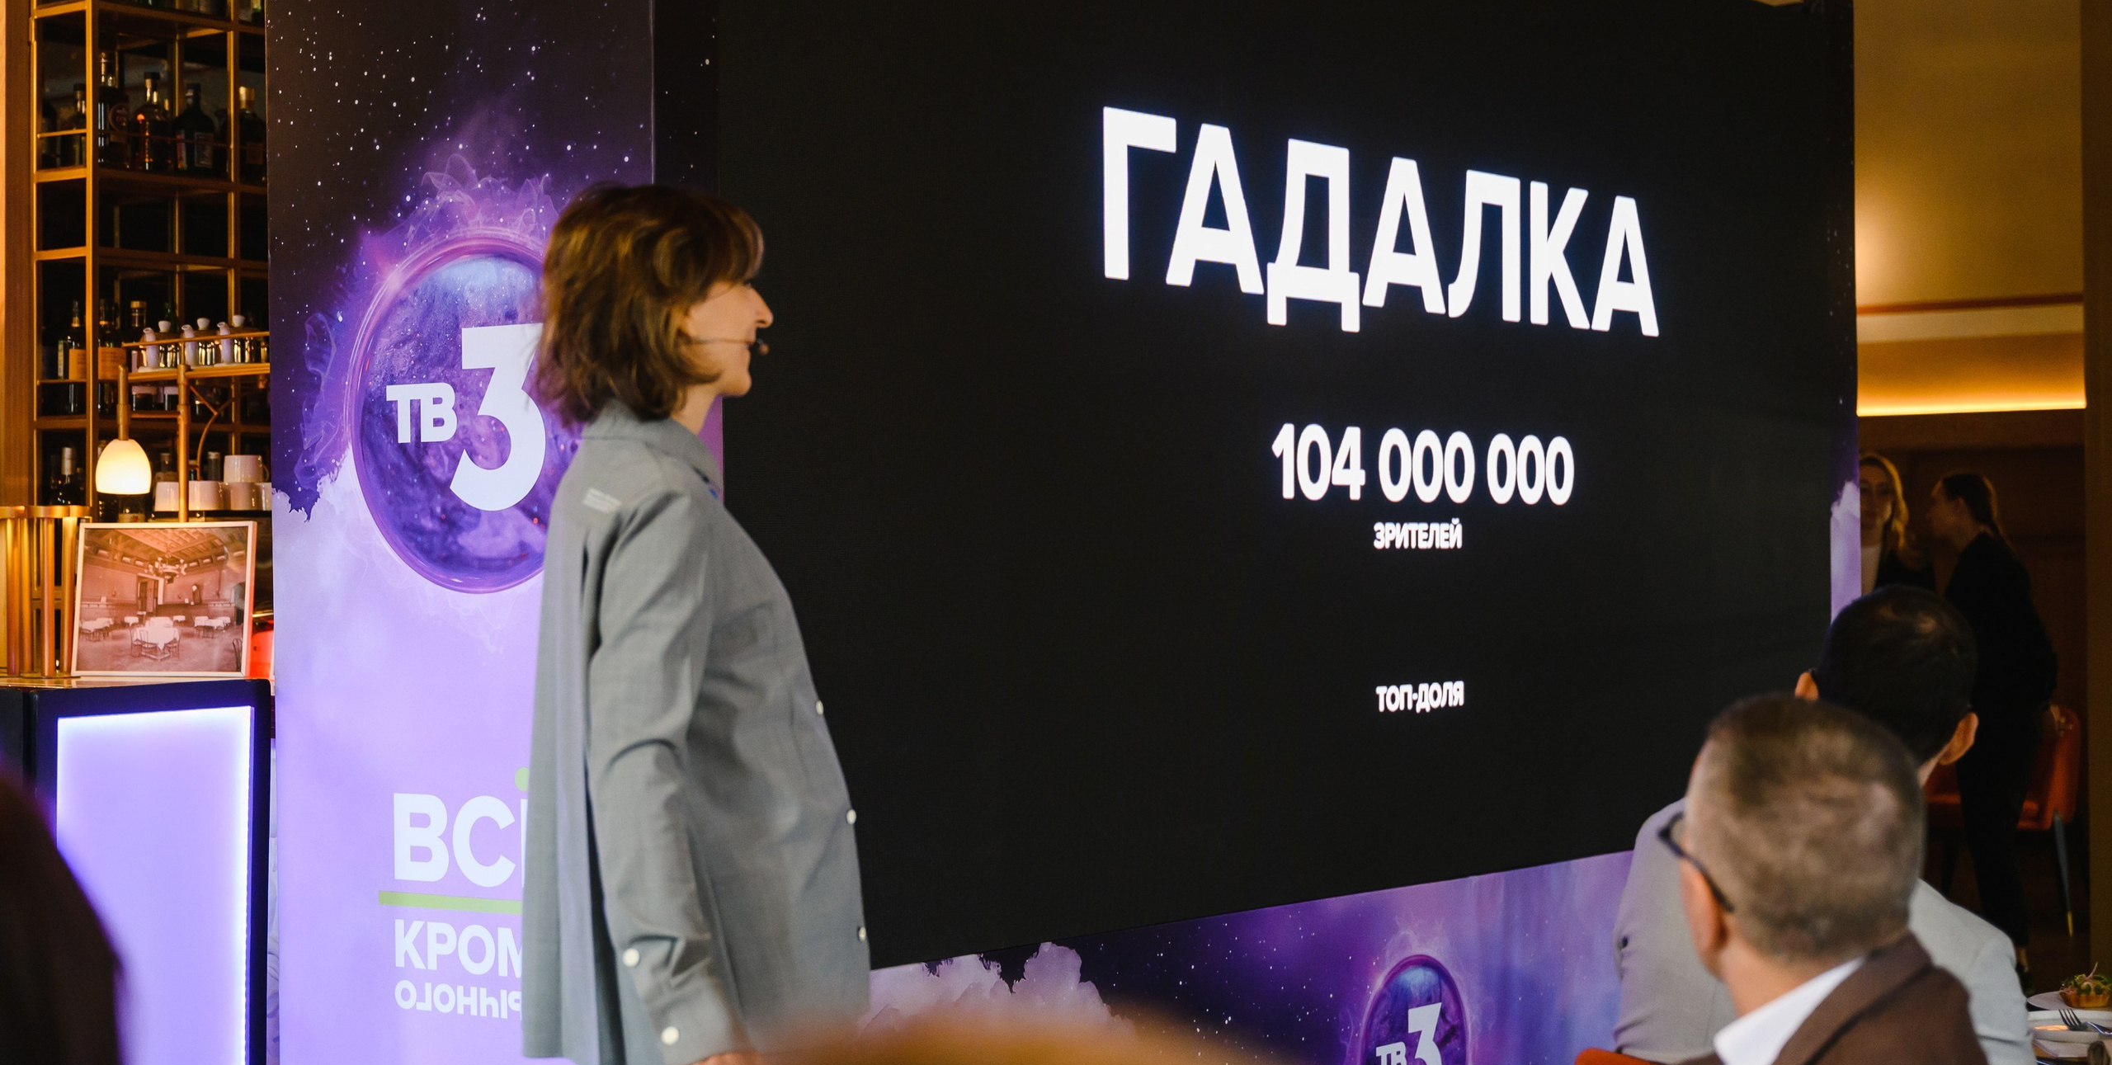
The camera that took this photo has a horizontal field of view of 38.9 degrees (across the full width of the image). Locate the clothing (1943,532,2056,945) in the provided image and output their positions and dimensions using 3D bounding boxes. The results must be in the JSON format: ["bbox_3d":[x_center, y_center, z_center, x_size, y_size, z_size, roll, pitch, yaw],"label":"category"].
[{"bbox_3d":[2.933,0.642,9.300,0.340,1.290,0.460,-1,0,26],"label":"clothing"}]

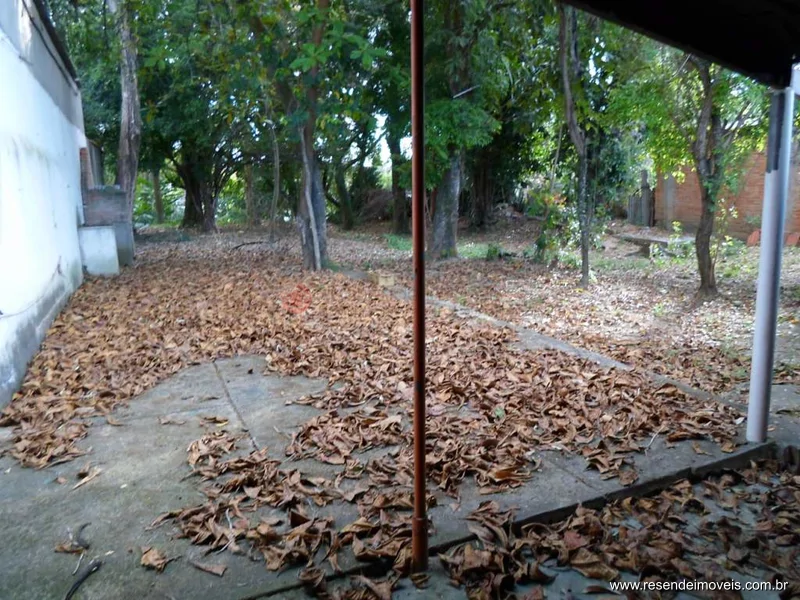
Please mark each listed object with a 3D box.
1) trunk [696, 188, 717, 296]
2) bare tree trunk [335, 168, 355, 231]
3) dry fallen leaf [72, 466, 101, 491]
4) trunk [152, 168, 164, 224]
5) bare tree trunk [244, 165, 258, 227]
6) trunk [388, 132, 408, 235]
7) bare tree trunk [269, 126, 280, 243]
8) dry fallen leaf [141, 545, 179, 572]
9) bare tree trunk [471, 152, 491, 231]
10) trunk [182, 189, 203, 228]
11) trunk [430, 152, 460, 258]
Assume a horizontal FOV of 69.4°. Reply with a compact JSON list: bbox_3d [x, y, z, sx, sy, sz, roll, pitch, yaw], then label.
[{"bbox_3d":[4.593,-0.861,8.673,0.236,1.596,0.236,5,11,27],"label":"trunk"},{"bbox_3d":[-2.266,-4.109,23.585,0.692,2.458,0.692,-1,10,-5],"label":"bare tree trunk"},{"bbox_3d":[-1.641,0.940,3.034,0.115,0.040,0.170,2,10,12],"label":"dry fallen leaf"},{"bbox_3d":[-11.699,-5.019,27.989,0.466,2.638,0.466,-4,11,-22],"label":"trunk"},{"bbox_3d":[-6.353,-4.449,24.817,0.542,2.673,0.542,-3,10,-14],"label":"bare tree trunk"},{"bbox_3d":[-0.056,-4.275,21.255,0.649,3.645,0.649,0,10,0],"label":"trunk"},{"bbox_3d":[-4.018,-3.783,18.550,0.273,3.688,0.273,-2,10,-12],"label":"bare tree trunk"},{"bbox_3d":[-0.985,1.061,2.358,0.135,0.040,0.095,1,10,5],"label":"dry fallen leaf"},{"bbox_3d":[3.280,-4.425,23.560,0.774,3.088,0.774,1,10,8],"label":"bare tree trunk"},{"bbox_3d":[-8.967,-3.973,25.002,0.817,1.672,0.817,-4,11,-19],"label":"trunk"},{"bbox_3d":[1.106,-2.333,14.127,0.623,2.568,0.623,1,10,4],"label":"trunk"}]

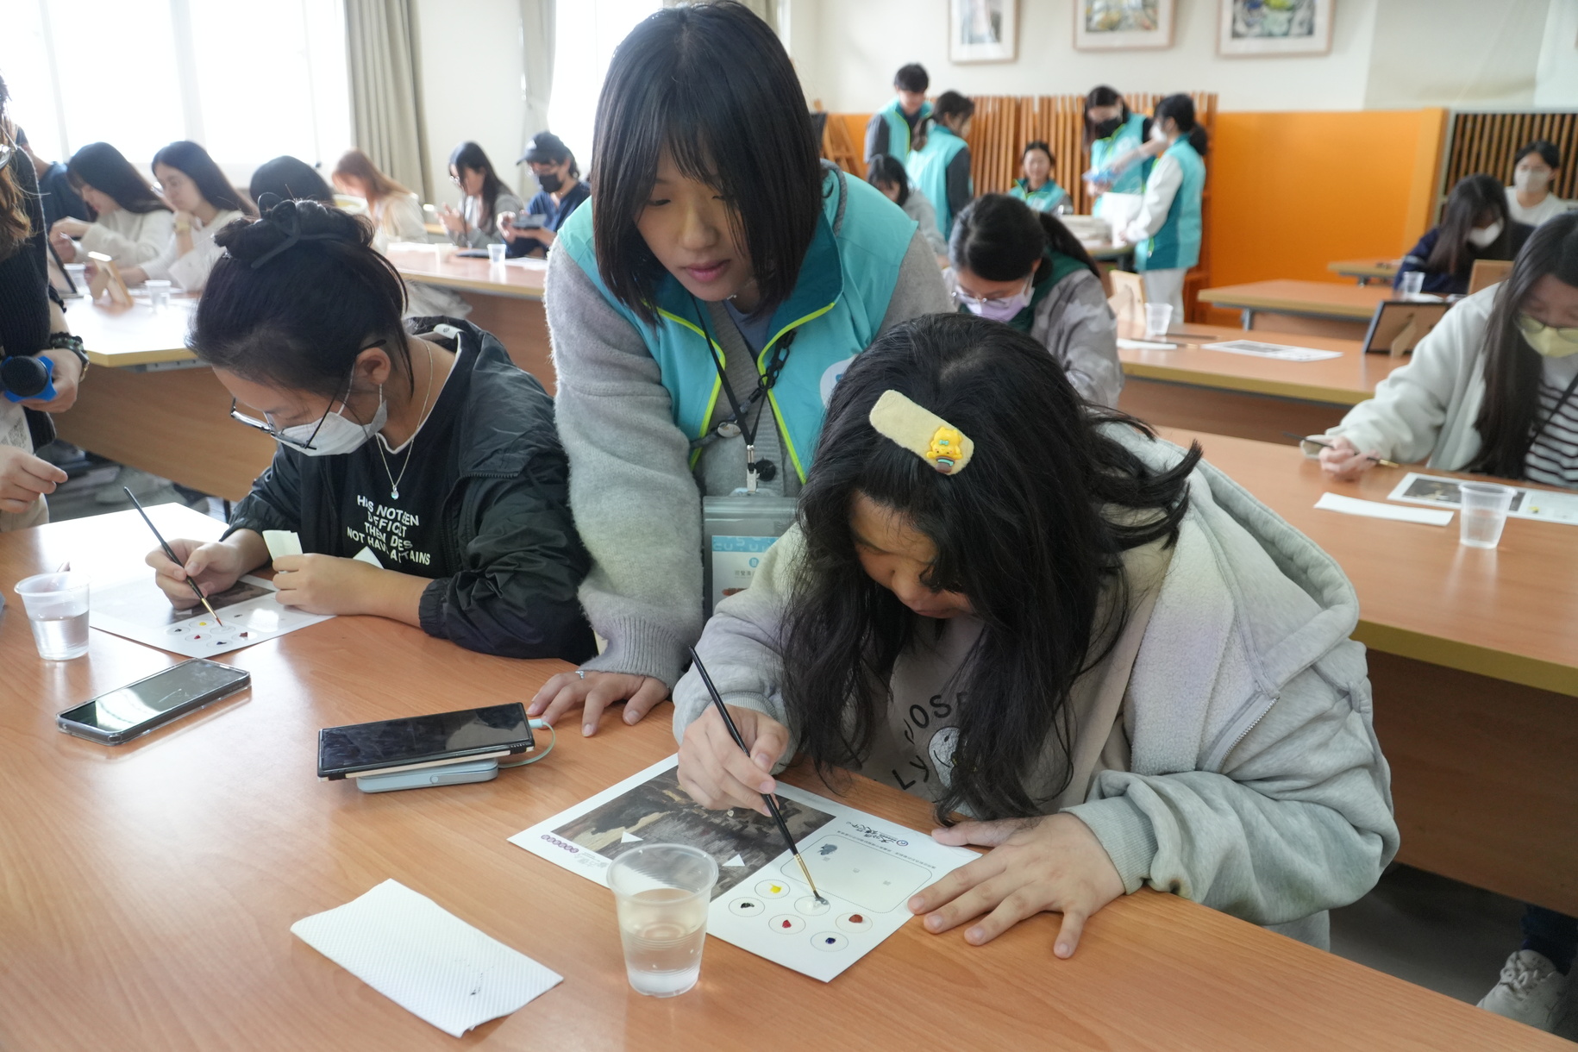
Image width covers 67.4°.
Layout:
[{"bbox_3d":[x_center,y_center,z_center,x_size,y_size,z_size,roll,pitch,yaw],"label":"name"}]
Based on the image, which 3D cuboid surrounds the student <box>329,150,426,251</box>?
[{"bbox_3d":[-2.006,-1.262,5.957,0.460,1.200,0.700,14,22,35],"label":"student"}]

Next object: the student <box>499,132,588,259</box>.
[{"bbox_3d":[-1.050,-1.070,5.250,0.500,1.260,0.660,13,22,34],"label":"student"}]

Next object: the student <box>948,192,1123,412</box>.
[{"bbox_3d":[0.524,-0.144,2.641,0.470,1.180,0.680,14,22,35],"label":"student"}]

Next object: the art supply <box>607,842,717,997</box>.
[{"bbox_3d":[-0.081,0.257,0.763,0.070,0.076,0.070,1,18,0],"label":"art supply"}]

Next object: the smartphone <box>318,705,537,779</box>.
[{"bbox_3d":[-0.303,0.183,0.992,0.167,0.011,0.080,-5,19,-19],"label":"smartphone"}]

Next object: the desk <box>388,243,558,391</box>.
[{"bbox_3d":[-1.173,-0.710,5.034,1.800,0.740,0.780,14,22,35],"label":"desk"}]

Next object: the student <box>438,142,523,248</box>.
[{"bbox_3d":[-1.375,-1.116,5.440,0.660,1.230,0.460,-16,24,-41],"label":"student"}]

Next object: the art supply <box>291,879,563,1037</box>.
[{"bbox_3d":[-0.246,0.287,0.797,0.178,0.004,0.078,13,22,34],"label":"art supply"}]

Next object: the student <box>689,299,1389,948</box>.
[{"bbox_3d":[0.244,0.362,1.122,0.580,1.120,0.620,13,22,34],"label":"student"}]

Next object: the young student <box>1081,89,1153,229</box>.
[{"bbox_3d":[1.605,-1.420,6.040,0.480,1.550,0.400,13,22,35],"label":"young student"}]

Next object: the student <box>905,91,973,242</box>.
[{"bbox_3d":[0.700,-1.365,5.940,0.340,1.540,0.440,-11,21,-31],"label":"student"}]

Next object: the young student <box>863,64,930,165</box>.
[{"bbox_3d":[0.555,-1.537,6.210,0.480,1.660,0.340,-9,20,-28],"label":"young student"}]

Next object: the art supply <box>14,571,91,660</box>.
[{"bbox_3d":[-0.768,0.097,1.249,0.071,0.077,0.071,0,18,0],"label":"art supply"}]

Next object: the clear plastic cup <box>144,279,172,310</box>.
[{"bbox_3d":[-1.949,-0.716,3.668,0.071,0.077,0.071,14,22,35],"label":"clear plastic cup"}]

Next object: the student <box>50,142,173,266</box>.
[{"bbox_3d":[-2.436,-0.802,4.483,0.470,1.220,0.700,14,22,35],"label":"student"}]

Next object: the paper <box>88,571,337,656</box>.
[{"bbox_3d":[-0.697,0.095,1.362,0.295,0.003,0.207,9,20,24],"label":"paper"}]

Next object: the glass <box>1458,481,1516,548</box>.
[{"bbox_3d":[0.962,-0.013,1.638,0.071,0.077,0.071,0,18,0],"label":"glass"}]

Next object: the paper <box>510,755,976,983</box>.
[{"bbox_3d":[-0.034,0.249,0.920,0.295,0.003,0.205,13,22,34],"label":"paper"}]

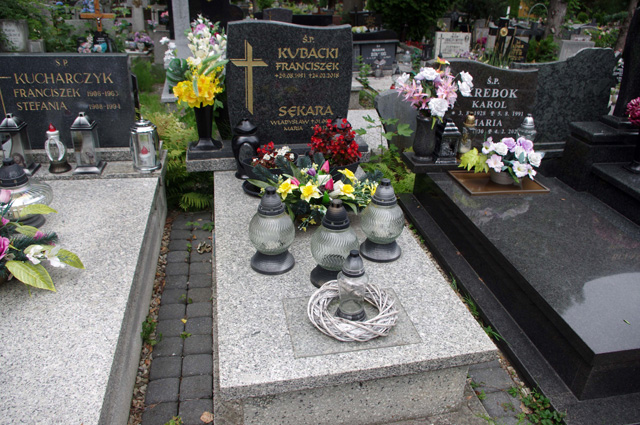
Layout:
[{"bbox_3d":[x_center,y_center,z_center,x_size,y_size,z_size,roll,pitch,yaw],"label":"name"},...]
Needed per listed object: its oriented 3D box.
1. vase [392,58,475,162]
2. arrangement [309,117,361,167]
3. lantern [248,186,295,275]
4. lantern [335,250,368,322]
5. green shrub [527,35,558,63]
[{"bbox_3d":[0.643,-0.572,2.747,0.440,0.590,0.330,-4,30,-11],"label":"vase"},{"bbox_3d":[0.087,-0.370,2.606,0.290,0.280,0.270,-4,30,-11],"label":"arrangement"},{"bbox_3d":[-0.192,0.061,1.956,0.188,0.337,0.188,-3,22,-11],"label":"lantern"},{"bbox_3d":[0.107,0.242,1.635,0.112,0.260,0.112,2,29,-1],"label":"lantern"},{"bbox_3d":[2.754,-1.909,5.980,0.430,0.620,0.420,-4,30,-11],"label":"green shrub"}]

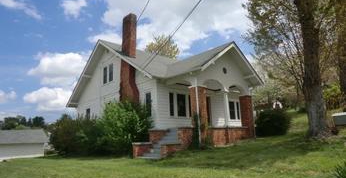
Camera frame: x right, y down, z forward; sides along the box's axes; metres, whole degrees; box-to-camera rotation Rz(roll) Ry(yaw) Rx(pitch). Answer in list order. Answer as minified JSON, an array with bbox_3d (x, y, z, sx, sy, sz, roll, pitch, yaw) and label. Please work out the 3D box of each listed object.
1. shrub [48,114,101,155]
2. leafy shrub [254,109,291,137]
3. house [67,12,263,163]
[{"bbox_3d":[-7.188,3.461,17.731,2.890,2.890,3.400,8,-15,-41],"label":"shrub"},{"bbox_3d":[7.078,2.442,17.199,2.550,2.000,2.380,8,-15,-41],"label":"leafy shrub"},{"bbox_3d":[-0.933,0.429,19.153,10.710,8.580,15.260,8,-15,-41],"label":"house"}]

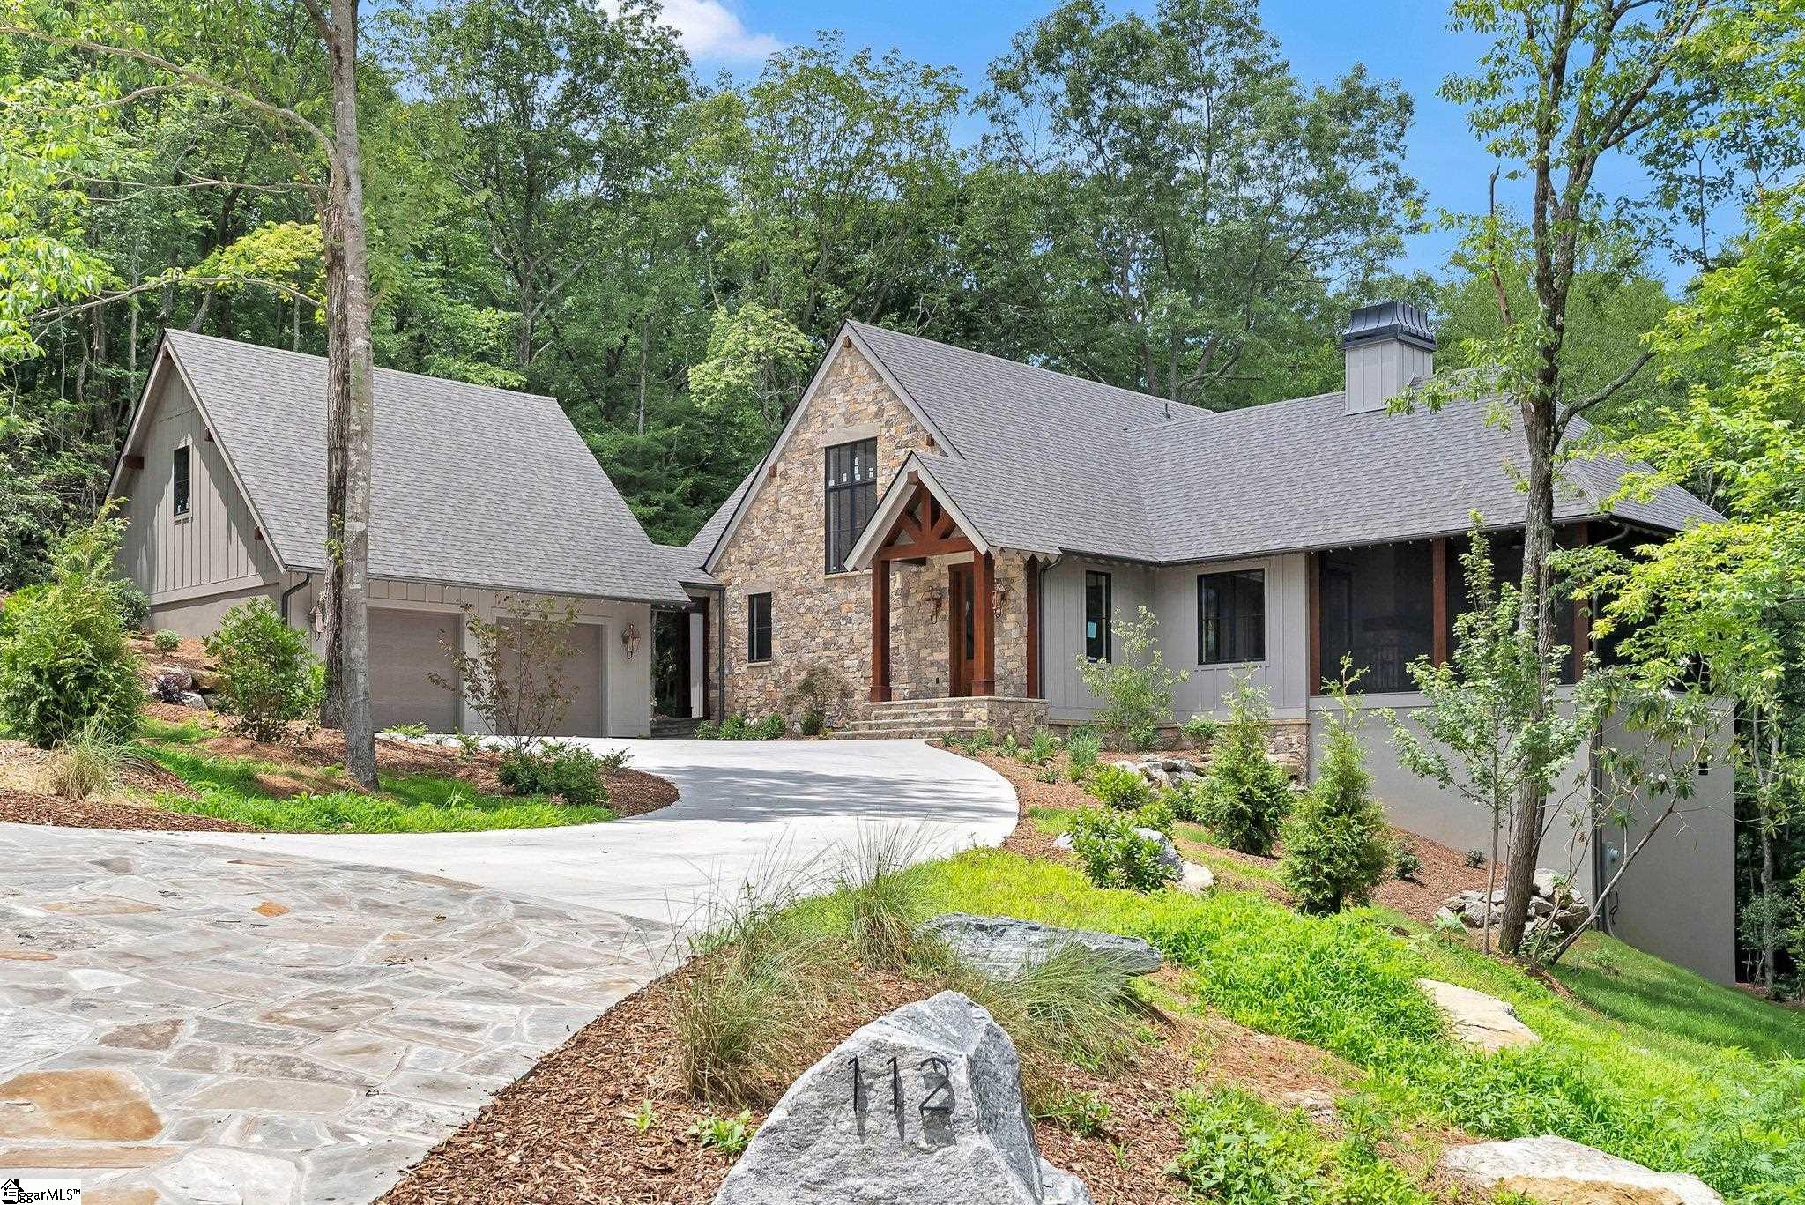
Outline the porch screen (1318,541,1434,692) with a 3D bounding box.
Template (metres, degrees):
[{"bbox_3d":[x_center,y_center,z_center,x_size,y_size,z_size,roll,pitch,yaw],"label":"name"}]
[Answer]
[{"bbox_3d":[8.329,0.297,30.924,2.350,2.680,0.120,-3,-4,44],"label":"porch screen"}]

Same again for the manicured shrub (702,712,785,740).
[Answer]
[{"bbox_3d":[-3.327,2.577,36.651,2.200,0.620,0.900,-3,-4,44],"label":"manicured shrub"}]

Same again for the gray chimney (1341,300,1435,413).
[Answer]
[{"bbox_3d":[9.374,-4.603,33.721,1.250,2.150,1.500,-3,-4,44],"label":"gray chimney"}]

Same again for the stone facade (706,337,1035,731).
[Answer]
[{"bbox_3d":[-0.640,-1.368,35.257,9.100,7.700,0.600,-3,-4,44],"label":"stone facade"}]

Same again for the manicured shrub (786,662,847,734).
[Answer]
[{"bbox_3d":[-1.735,1.933,35.124,1.250,1.480,1.150,0,-3,0],"label":"manicured shrub"}]

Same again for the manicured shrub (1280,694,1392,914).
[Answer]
[{"bbox_3d":[5.061,2.350,20.521,1.200,2.500,1.200,0,-3,0],"label":"manicured shrub"}]

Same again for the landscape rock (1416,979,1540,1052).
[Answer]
[{"bbox_3d":[4.067,2.921,12.408,0.880,0.400,0.650,0,-3,0],"label":"landscape rock"}]

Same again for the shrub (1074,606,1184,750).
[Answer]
[{"bbox_3d":[4.160,1.387,32.260,2.000,2.650,1.800,0,-3,0],"label":"shrub"}]

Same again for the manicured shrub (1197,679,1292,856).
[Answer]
[{"bbox_3d":[4.612,2.225,23.670,1.200,2.350,1.200,0,-3,0],"label":"manicured shrub"}]

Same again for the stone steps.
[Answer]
[{"bbox_3d":[0.636,2.180,31.974,3.200,0.740,2.600,-3,-4,44],"label":"stone steps"}]

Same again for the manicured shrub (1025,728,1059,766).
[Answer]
[{"bbox_3d":[2.186,2.264,27.488,0.550,0.570,0.550,0,-3,0],"label":"manicured shrub"}]

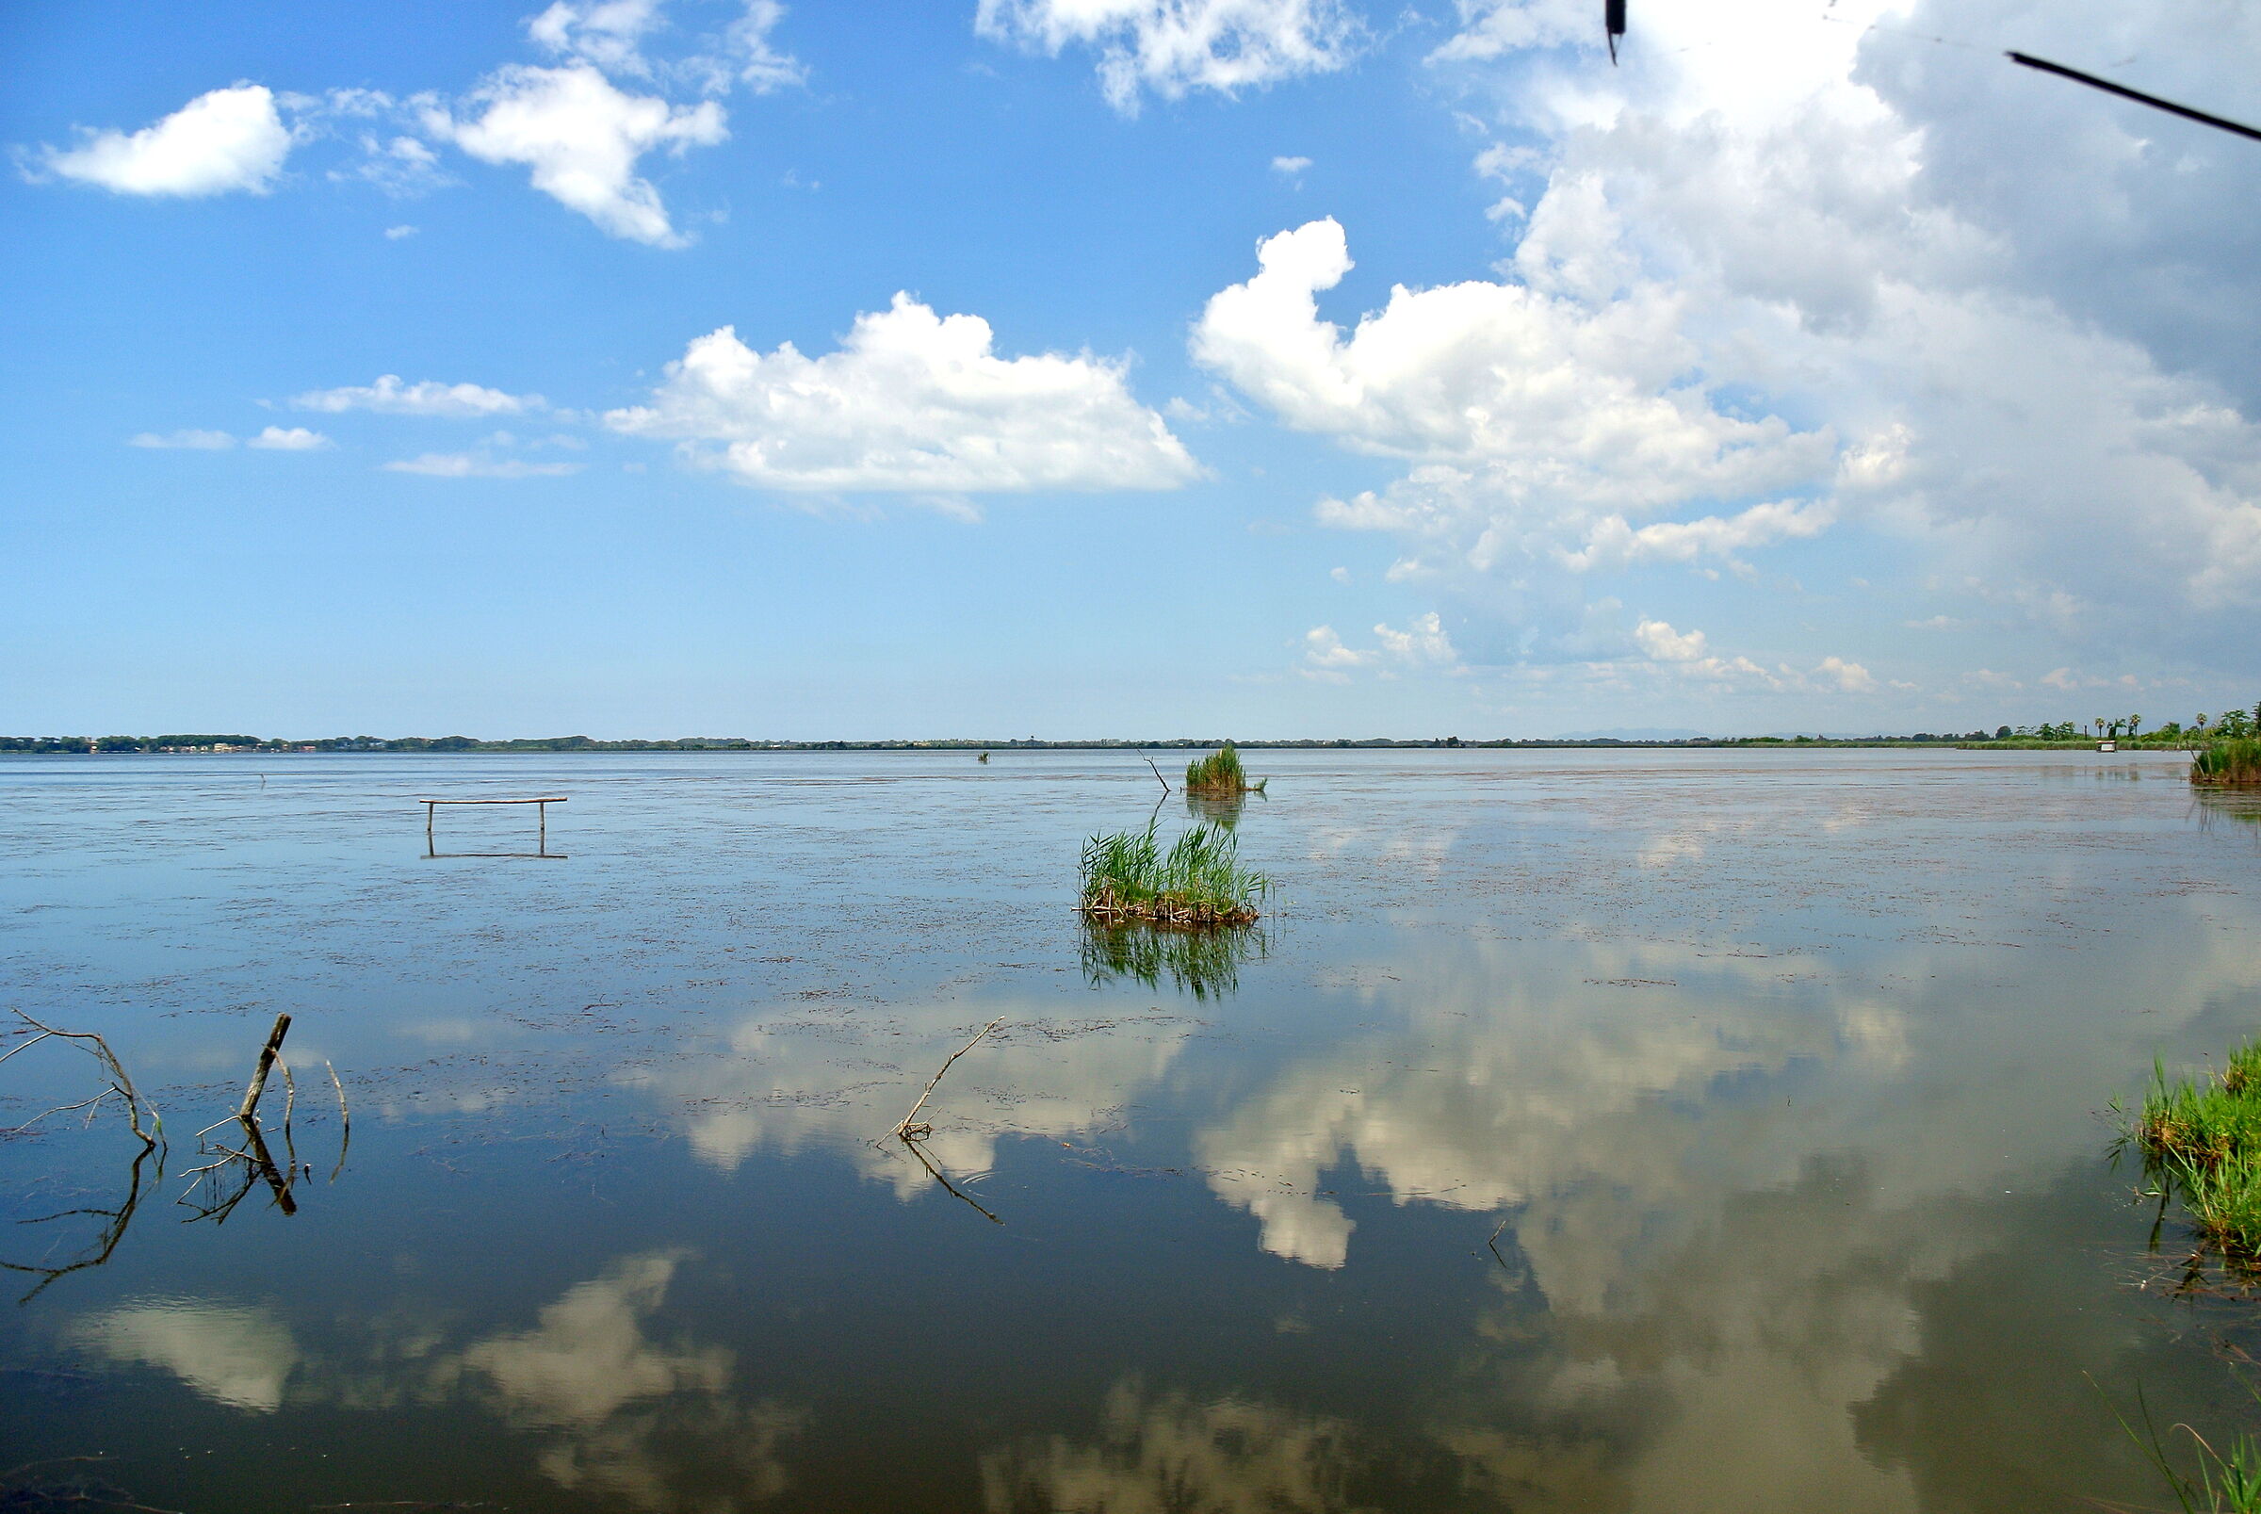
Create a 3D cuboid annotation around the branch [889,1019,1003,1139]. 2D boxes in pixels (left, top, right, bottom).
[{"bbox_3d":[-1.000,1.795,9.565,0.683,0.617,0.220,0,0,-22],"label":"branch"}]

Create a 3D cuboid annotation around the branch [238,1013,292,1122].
[{"bbox_3d":[-5.049,1.806,9.918,0.085,0.641,0.085,21,-3,-22],"label":"branch"}]

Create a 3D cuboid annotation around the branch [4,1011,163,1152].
[{"bbox_3d":[-5.618,1.708,8.876,0.754,0.799,0.650,0,0,0],"label":"branch"}]

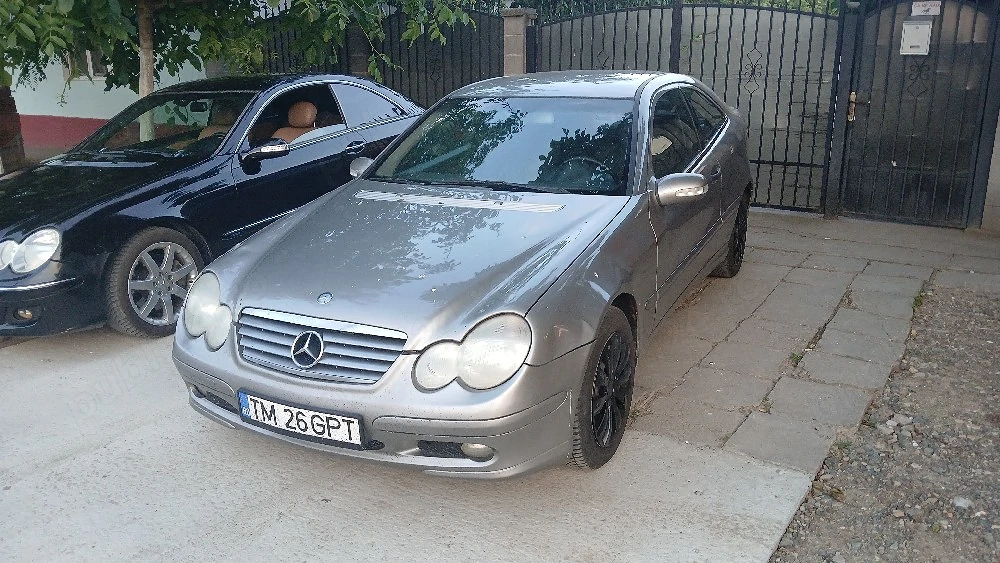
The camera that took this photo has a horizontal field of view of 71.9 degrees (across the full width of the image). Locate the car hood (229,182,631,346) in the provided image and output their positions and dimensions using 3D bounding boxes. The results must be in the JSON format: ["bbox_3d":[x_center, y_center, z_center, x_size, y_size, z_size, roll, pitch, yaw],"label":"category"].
[{"bbox_3d":[-0.368,-0.117,2.769,1.450,0.350,1.250,7,19,26],"label":"car hood"}]

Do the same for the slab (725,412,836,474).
[{"bbox_3d":[1.169,0.679,2.861,0.390,0.050,0.400,9,20,33],"label":"slab"}]

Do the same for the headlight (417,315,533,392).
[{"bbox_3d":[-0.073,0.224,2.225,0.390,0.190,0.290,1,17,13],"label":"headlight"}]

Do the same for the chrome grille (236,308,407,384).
[{"bbox_3d":[-0.637,0.210,2.312,0.710,0.200,0.150,7,19,26],"label":"chrome grille"}]

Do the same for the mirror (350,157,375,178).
[{"bbox_3d":[-0.735,-0.602,3.874,0.235,0.150,0.155,7,19,26],"label":"mirror"}]

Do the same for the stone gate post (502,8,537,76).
[{"bbox_3d":[0.200,-2.020,8.120,0.310,2.200,0.310,7,15,27],"label":"stone gate post"}]

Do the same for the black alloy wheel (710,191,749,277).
[{"bbox_3d":[1.662,-0.371,5.058,0.215,0.640,0.640,6,19,27],"label":"black alloy wheel"}]

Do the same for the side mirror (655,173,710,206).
[{"bbox_3d":[0.815,-0.412,3.097,0.235,0.150,0.155,7,19,26],"label":"side mirror"}]

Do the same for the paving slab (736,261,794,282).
[{"bbox_3d":[1.937,-0.055,5.155,0.410,0.050,0.400,10,21,34],"label":"paving slab"}]

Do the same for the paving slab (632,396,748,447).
[{"bbox_3d":[0.822,0.640,3.021,0.400,0.050,0.400,10,21,34],"label":"paving slab"}]

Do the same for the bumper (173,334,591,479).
[{"bbox_3d":[-0.574,0.382,2.553,1.730,0.460,0.540,6,19,27],"label":"bumper"}]

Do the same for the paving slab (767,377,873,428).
[{"bbox_3d":[1.451,0.573,3.167,0.400,0.050,0.410,9,20,33],"label":"paving slab"}]

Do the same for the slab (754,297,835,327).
[{"bbox_3d":[1.847,0.209,4.312,0.410,0.050,0.400,10,21,34],"label":"slab"}]

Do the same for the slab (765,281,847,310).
[{"bbox_3d":[2.074,0.103,4.629,0.410,0.050,0.400,10,21,34],"label":"slab"}]

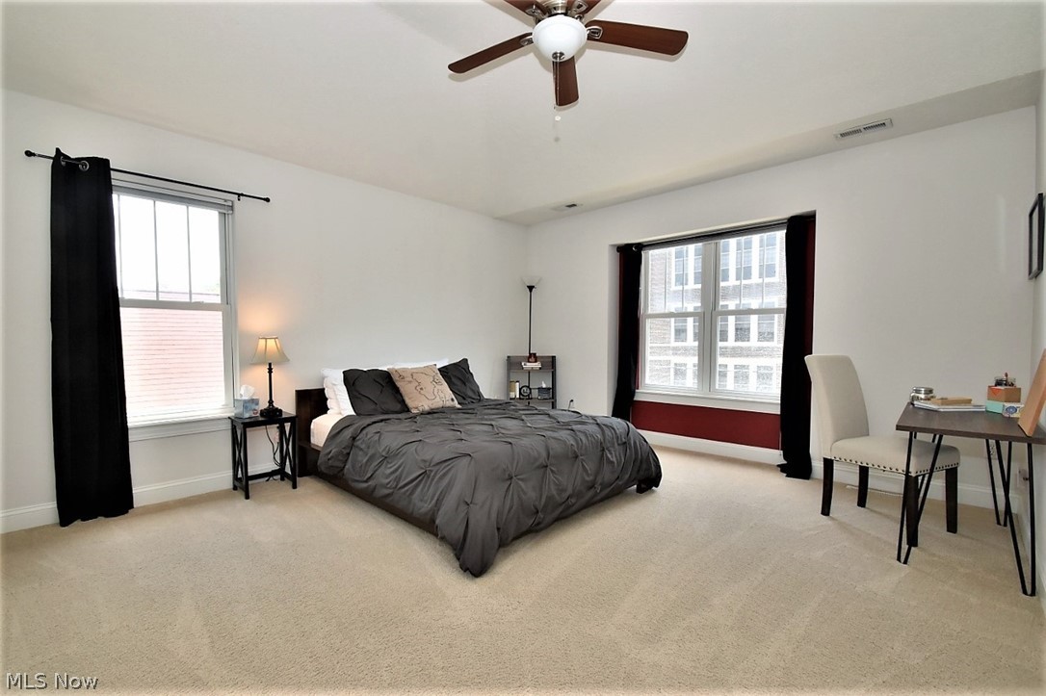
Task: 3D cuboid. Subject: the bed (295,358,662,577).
[{"bbox_3d":[-0.432,0.604,3.437,2.280,0.889,1.767,1,2,43],"label":"bed"}]

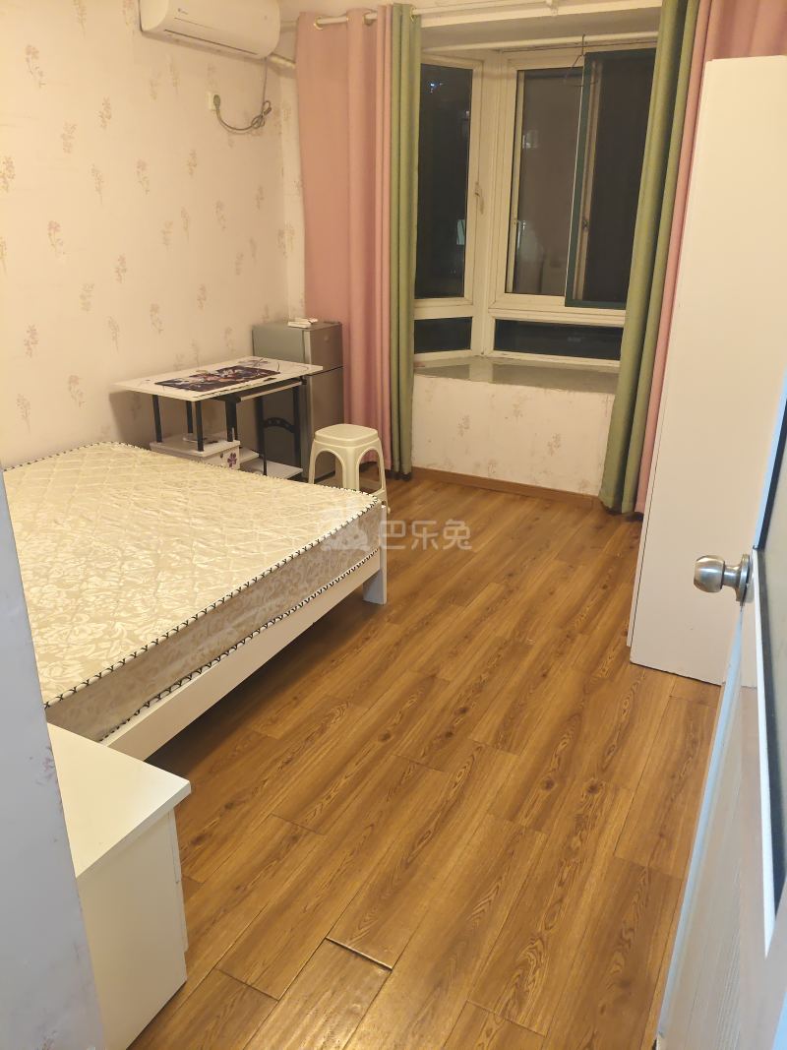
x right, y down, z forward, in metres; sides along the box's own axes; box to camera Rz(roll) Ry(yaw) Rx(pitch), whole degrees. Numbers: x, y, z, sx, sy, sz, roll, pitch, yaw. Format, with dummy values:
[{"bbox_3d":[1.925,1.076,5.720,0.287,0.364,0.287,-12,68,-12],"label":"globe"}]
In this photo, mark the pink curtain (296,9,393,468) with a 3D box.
[{"bbox_3d":[-0.254,-1.459,4.342,0.565,2.350,0.150,12,25,26],"label":"pink curtain"}]

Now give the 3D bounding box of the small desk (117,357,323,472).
[{"bbox_3d":[-0.831,-0.395,4.006,0.520,0.730,0.908,14,26,30],"label":"small desk"}]

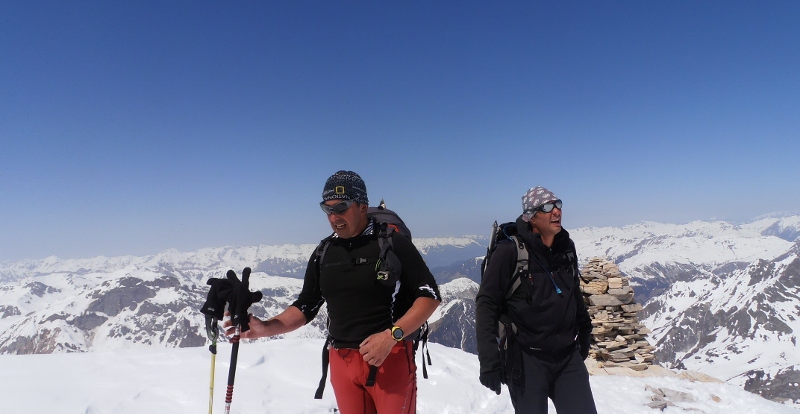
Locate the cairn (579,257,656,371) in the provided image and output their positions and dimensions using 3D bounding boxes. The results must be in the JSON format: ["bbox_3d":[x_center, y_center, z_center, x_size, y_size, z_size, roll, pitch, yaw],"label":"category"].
[{"bbox_3d":[2.286,1.190,6.200,1.050,1.220,1.050,-2,-4,6],"label":"cairn"}]

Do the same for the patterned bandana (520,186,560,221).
[{"bbox_3d":[0.692,-0.020,2.750,0.175,0.165,0.210,3,-21,-46],"label":"patterned bandana"}]

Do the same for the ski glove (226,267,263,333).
[{"bbox_3d":[-0.653,0.393,2.330,0.150,0.265,0.090,-1,-4,-6],"label":"ski glove"}]

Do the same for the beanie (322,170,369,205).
[{"bbox_3d":[-0.238,-0.085,2.420,0.190,0.165,0.215,-4,9,30],"label":"beanie"}]

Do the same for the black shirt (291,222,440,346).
[{"bbox_3d":[-0.157,0.334,2.450,0.610,0.560,0.360,-4,-5,25],"label":"black shirt"}]

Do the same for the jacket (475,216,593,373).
[{"bbox_3d":[0.662,0.419,2.750,0.520,0.730,0.340,1,-5,-28],"label":"jacket"}]

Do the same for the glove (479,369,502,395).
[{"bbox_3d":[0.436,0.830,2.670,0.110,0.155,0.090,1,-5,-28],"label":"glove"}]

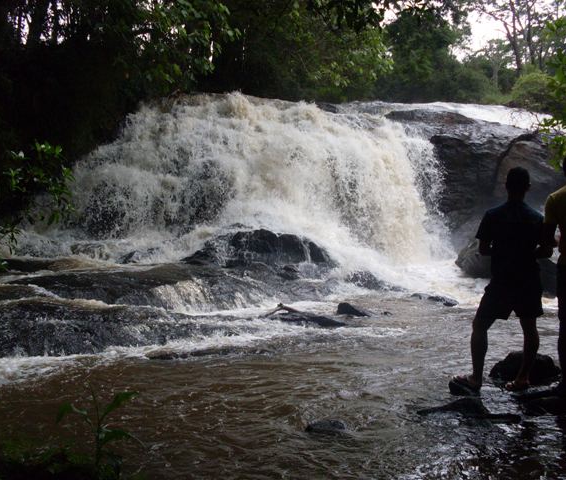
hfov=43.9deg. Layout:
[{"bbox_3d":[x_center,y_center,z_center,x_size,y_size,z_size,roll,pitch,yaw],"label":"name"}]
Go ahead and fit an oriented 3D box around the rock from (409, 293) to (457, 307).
[{"bbox_3d":[2.220,0.870,10.365,0.720,0.140,0.450,1,3,20],"label":"rock"}]

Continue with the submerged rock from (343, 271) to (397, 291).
[{"bbox_3d":[1.506,0.705,11.958,0.930,0.290,0.600,1,3,10],"label":"submerged rock"}]

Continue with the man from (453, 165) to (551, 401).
[{"bbox_3d":[1.621,0.297,5.225,0.680,1.680,0.460,0,3,0],"label":"man"}]

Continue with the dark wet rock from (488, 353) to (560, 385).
[{"bbox_3d":[2.060,1.062,5.969,0.600,0.250,0.450,0,3,0],"label":"dark wet rock"}]

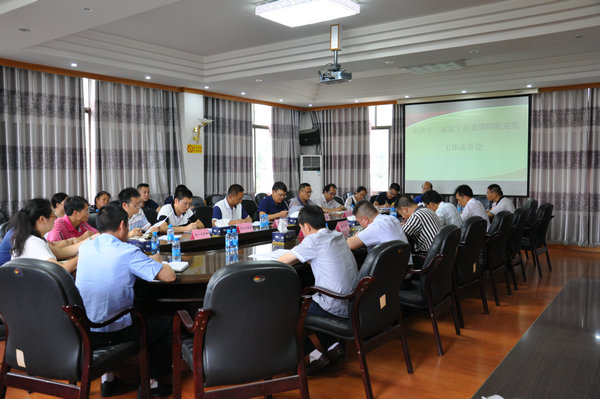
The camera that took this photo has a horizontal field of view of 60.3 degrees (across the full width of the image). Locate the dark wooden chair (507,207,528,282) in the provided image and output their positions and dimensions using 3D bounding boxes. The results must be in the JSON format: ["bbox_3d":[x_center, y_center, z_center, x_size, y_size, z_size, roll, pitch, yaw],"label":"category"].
[{"bbox_3d":[2.633,0.598,6.880,0.660,1.040,0.630,2,4,35],"label":"dark wooden chair"}]

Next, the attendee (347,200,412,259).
[{"bbox_3d":[0.825,0.614,4.730,0.850,1.210,0.580,2,4,36],"label":"attendee"}]

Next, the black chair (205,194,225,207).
[{"bbox_3d":[-1.391,0.448,9.726,0.660,1.010,0.640,2,4,36],"label":"black chair"}]

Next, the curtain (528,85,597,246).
[{"bbox_3d":[4.847,-0.579,9.598,1.200,2.850,0.150,3,4,37],"label":"curtain"}]

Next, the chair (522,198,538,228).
[{"bbox_3d":[3.480,0.504,8.356,0.620,1.020,0.600,1,3,12],"label":"chair"}]

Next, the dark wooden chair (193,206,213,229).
[{"bbox_3d":[-1.036,0.592,7.037,0.660,1.010,0.640,2,4,36],"label":"dark wooden chair"}]

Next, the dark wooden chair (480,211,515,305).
[{"bbox_3d":[2.106,0.641,6.112,0.660,1.010,0.640,2,4,36],"label":"dark wooden chair"}]

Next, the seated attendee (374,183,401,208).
[{"bbox_3d":[1.631,0.317,9.847,0.550,1.260,0.820,-2,3,-27],"label":"seated attendee"}]

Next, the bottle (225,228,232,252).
[{"bbox_3d":[-0.625,0.357,4.532,0.064,0.195,0.064,0,3,0],"label":"bottle"}]

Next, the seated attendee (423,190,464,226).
[{"bbox_3d":[1.766,0.519,6.397,0.820,1.270,0.520,2,4,35],"label":"seated attendee"}]

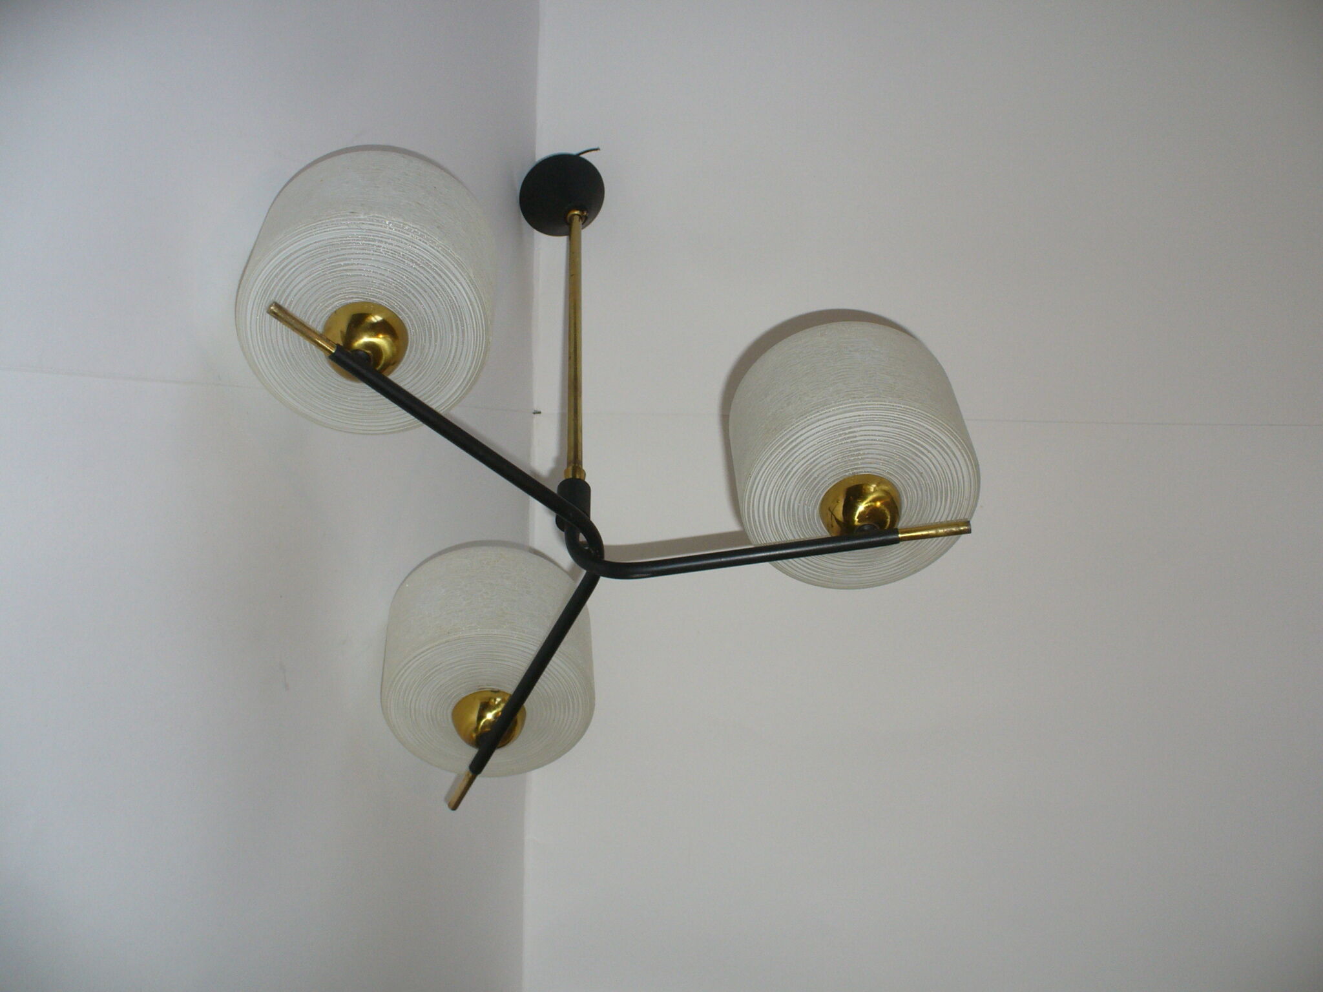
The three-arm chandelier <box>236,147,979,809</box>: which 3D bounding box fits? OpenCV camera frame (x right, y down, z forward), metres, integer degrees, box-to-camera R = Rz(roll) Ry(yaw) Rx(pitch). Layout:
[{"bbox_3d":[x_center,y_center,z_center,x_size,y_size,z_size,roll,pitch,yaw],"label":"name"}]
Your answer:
[{"bbox_3d":[-0.097,-0.098,1.311,0.655,0.551,0.493,-95,-156,-53],"label":"three-arm chandelier"}]

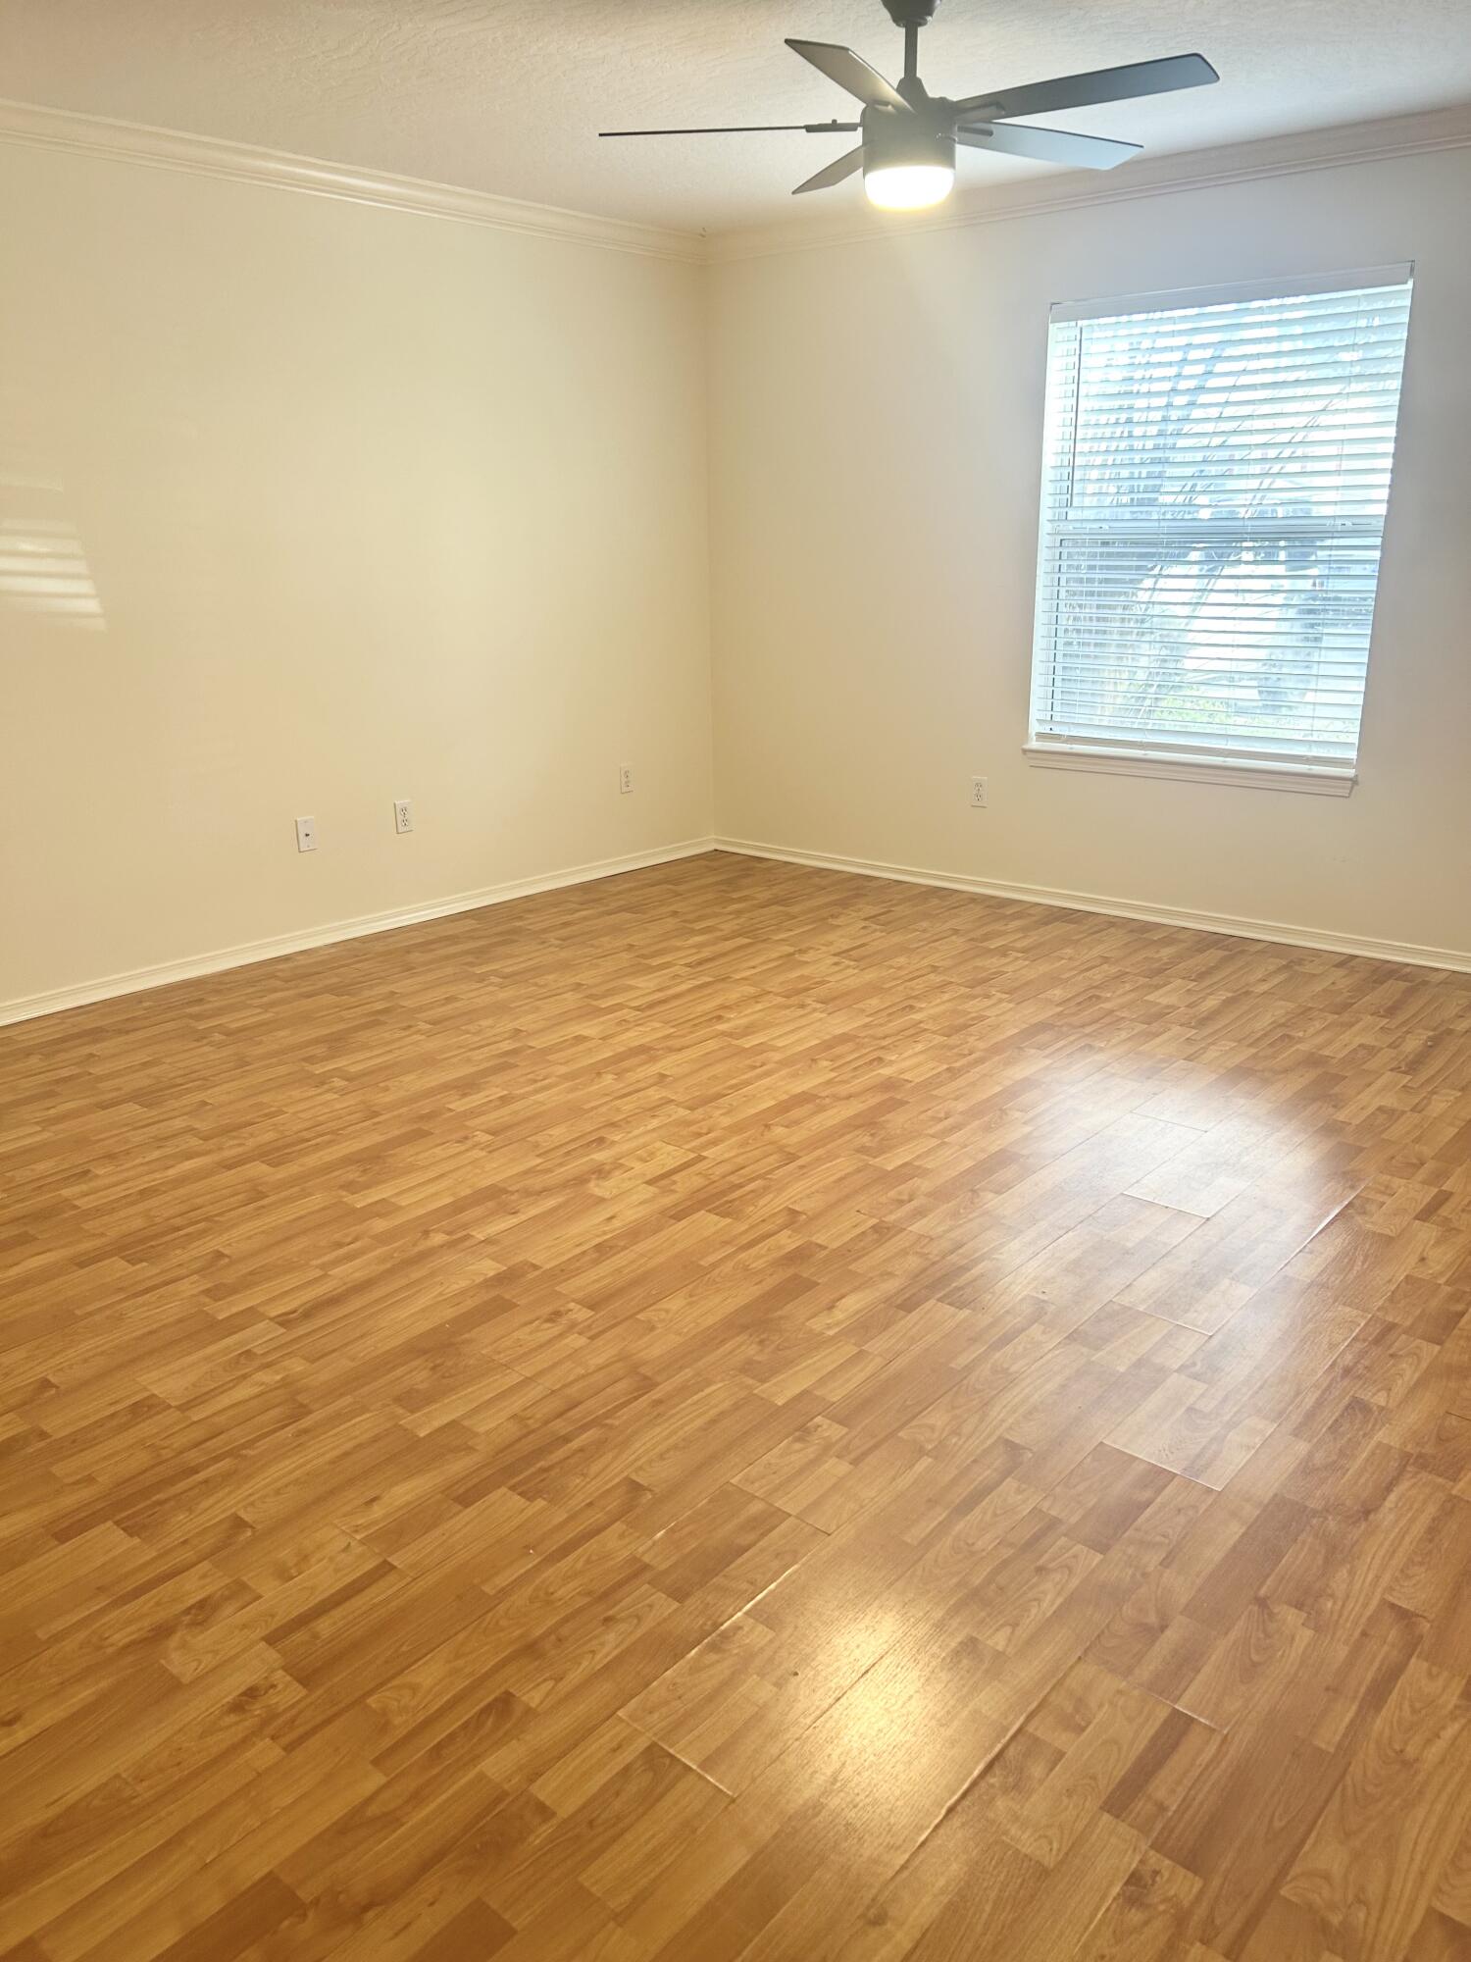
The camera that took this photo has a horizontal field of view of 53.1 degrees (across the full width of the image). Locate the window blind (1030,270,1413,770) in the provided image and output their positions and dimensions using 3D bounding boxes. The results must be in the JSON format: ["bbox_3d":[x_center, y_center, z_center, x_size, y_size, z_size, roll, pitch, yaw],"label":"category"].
[{"bbox_3d":[1.538,-1.475,4.843,1.153,1.472,0.077,14,22,39],"label":"window blind"}]

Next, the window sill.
[{"bbox_3d":[1.538,-0.730,5.064,1.200,0.078,0.105,14,22,39],"label":"window sill"}]

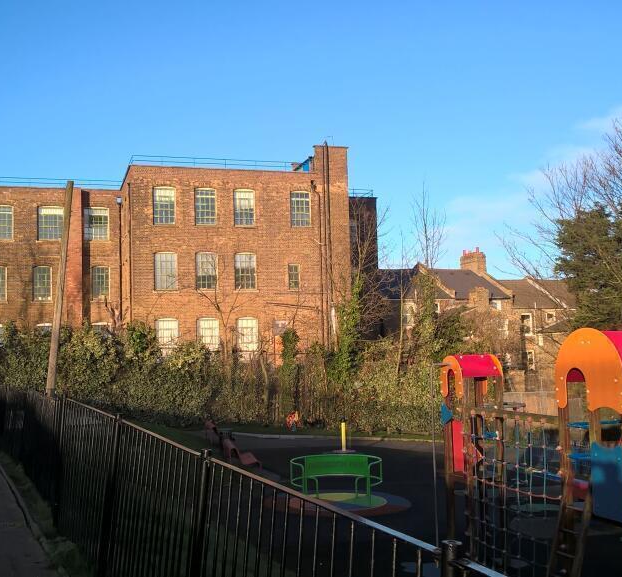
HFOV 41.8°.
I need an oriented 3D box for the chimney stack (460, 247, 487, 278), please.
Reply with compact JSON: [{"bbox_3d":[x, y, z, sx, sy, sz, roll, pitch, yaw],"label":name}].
[{"bbox_3d":[13.161,-2.187,66.000,0.900,2.350,2.150,0,-4,-22],"label":"chimney stack"}]

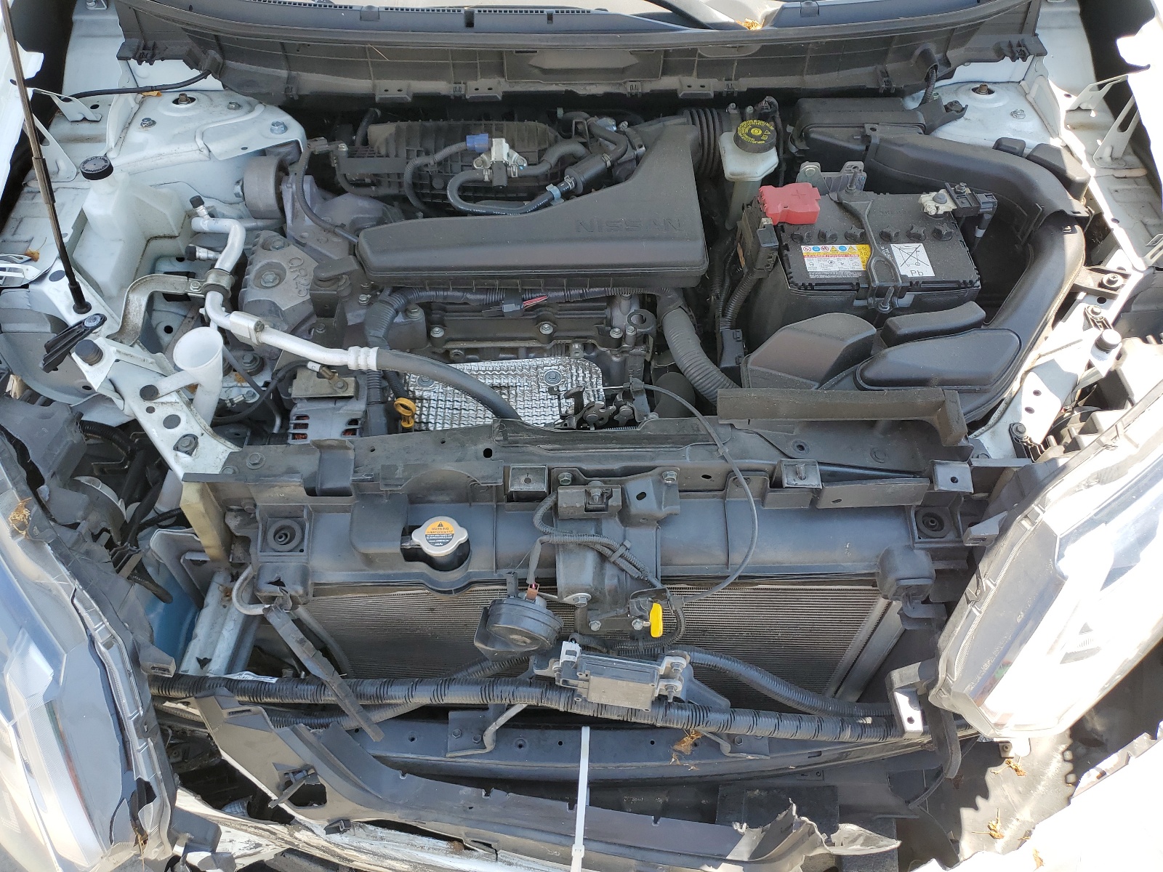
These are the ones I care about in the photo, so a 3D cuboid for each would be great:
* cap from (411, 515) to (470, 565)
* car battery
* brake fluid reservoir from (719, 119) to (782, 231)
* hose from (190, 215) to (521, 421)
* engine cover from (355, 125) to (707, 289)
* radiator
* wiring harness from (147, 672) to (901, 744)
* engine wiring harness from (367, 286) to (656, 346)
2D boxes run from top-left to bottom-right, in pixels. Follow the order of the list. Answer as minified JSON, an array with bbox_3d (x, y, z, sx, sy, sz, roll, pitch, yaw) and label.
[{"bbox_3d":[-0.141,0.107,0.875,0.056,0.027,0.045,-1,54,0],"label":"cap"},{"bbox_3d":[0.369,-0.206,1.187,0.234,0.213,0.175,-1,54,0],"label":"car battery"},{"bbox_3d":[0.241,-0.378,1.274,0.084,0.148,0.085,-1,54,0],"label":"brake fluid reservoir"},{"bbox_3d":[-0.273,-0.151,1.026,0.410,0.105,0.300,-1,54,0],"label":"hose"},{"bbox_3d":[-0.059,-0.285,1.106,0.417,0.080,0.235,-1,54,0],"label":"engine cover"},{"bbox_3d":[0.018,0.271,1.099,0.630,0.425,0.047,-1,54,0],"label":"radiator"},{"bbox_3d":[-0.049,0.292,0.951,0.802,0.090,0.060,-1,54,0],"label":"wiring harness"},{"bbox_3d":[-0.088,-0.145,1.064,0.335,0.055,0.050,-1,54,-1],"label":"engine wiring harness"}]

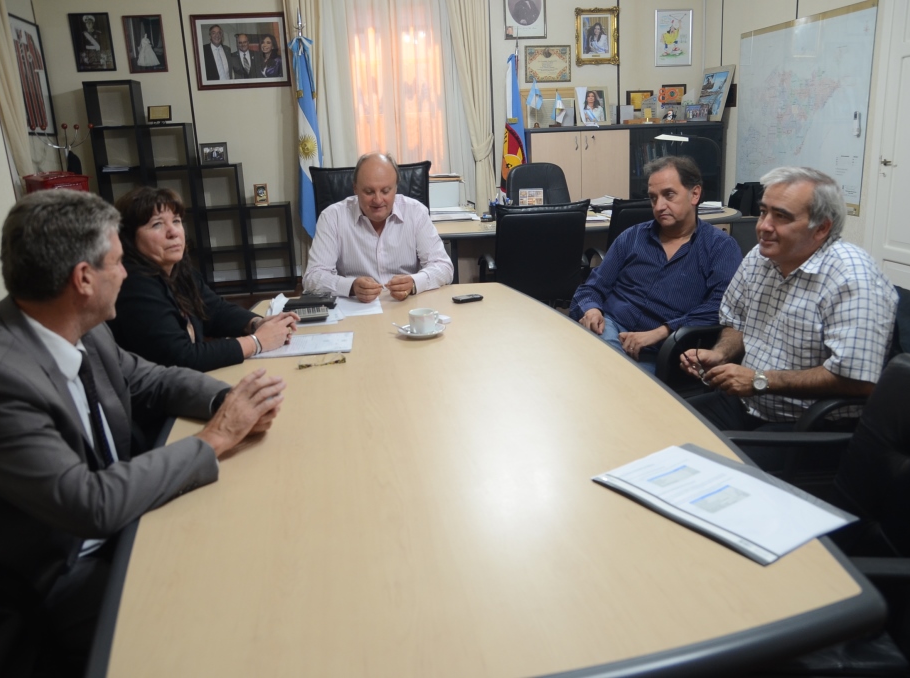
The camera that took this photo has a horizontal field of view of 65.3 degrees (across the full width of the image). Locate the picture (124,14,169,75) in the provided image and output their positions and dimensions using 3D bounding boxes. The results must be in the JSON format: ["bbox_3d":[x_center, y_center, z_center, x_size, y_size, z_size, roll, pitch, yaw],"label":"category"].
[{"bbox_3d":[-2.768,-2.632,6.341,0.329,0.478,0.030,-5,15,-7],"label":"picture"}]

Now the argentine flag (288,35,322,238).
[{"bbox_3d":[-1.245,-1.690,5.950,0.240,1.640,0.200,-5,15,-7],"label":"argentine flag"}]

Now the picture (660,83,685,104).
[{"bbox_3d":[2.216,-2.458,7.146,0.255,0.197,0.025,-5,15,-7],"label":"picture"}]

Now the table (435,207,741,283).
[{"bbox_3d":[0.820,-0.394,4.695,2.200,0.750,0.850,-5,15,-7],"label":"table"}]

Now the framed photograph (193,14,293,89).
[{"bbox_3d":[-1.869,-2.520,6.224,0.798,0.609,0.035,-5,16,-8],"label":"framed photograph"}]

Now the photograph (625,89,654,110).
[{"bbox_3d":[1.806,-2.314,6.910,0.275,0.193,0.025,-5,16,-8],"label":"photograph"}]

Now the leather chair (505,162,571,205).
[{"bbox_3d":[0.687,-0.793,5.467,0.600,1.070,0.650,-5,16,-8],"label":"leather chair"}]

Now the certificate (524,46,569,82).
[{"bbox_3d":[0.881,-2.587,6.678,0.447,0.327,0.025,-5,16,-8],"label":"certificate"}]

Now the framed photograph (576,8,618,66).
[{"bbox_3d":[1.343,-2.841,6.680,0.421,0.501,0.040,-5,16,-8],"label":"framed photograph"}]

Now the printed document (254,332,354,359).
[{"bbox_3d":[-0.433,0.017,1.994,0.285,0.010,0.200,-3,16,-1],"label":"printed document"}]

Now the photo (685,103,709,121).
[{"bbox_3d":[2.341,-2.181,6.833,0.238,0.164,0.040,-5,15,-7],"label":"photo"}]

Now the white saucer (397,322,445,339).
[{"bbox_3d":[-0.095,-0.029,2.079,0.142,0.020,0.142,-3,15,1],"label":"white saucer"}]

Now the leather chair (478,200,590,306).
[{"bbox_3d":[0.460,-0.281,3.915,0.610,0.970,0.620,-4,15,-5],"label":"leather chair"}]

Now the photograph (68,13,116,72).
[{"bbox_3d":[-3.210,-2.623,6.276,0.336,0.485,0.030,-5,15,-7],"label":"photograph"}]

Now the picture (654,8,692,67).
[{"bbox_3d":[2.166,-2.970,6.998,0.378,0.524,0.030,-5,15,-7],"label":"picture"}]

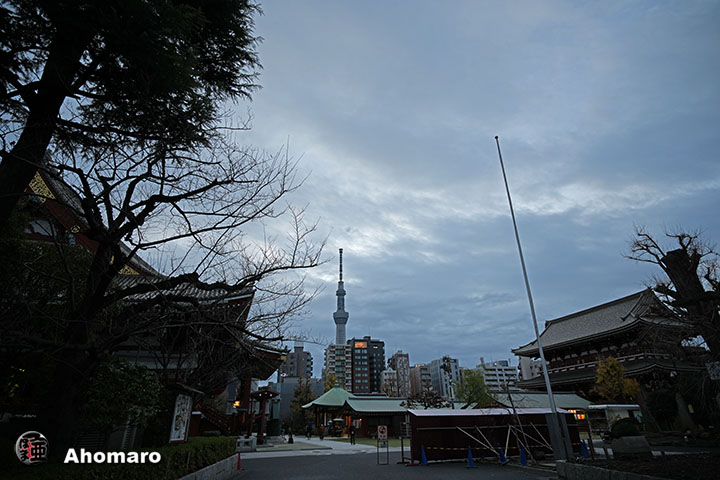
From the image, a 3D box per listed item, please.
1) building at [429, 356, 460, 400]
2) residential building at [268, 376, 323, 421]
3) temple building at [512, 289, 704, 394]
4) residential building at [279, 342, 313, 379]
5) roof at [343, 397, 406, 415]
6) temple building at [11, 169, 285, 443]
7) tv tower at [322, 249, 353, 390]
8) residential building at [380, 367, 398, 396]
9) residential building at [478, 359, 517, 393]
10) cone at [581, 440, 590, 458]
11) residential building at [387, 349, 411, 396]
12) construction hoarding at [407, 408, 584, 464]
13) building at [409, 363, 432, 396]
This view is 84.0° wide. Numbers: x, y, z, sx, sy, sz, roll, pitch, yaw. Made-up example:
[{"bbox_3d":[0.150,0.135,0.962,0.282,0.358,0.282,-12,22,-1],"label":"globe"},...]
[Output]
[{"bbox_3d":[47.448,82.560,216.567,11.000,36.000,16.000,2,-25,-6],"label":"building"},{"bbox_3d":[-25.936,67.131,163.053,21.000,21.000,14.000,2,-25,-6],"label":"residential building"},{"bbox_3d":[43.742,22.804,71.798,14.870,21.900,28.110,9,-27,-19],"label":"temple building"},{"bbox_3d":[-31.093,70.625,188.509,14.000,36.500,14.000,2,-25,-6],"label":"residential building"},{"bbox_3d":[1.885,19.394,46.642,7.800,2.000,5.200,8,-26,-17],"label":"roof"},{"bbox_3d":[-34.286,9.100,49.054,47.500,29.400,44.000,7,-26,-17],"label":"temple building"},{"bbox_3d":[-67.135,320.761,1422.246,68.000,634.000,68.000,0,-25,-3],"label":"tv tower"},{"bbox_3d":[15.385,81.650,206.306,8.000,29.800,11.000,6,-26,-13],"label":"residential building"},{"bbox_3d":[83.585,89.706,232.093,19.000,35.000,13.000,2,-25,-6],"label":"residential building"},{"bbox_3d":[10.390,9.667,18.505,0.380,0.720,0.380,-12,-28,24],"label":"cone"},{"bbox_3d":[20.215,78.794,210.537,8.500,38.500,15.000,6,-26,-13],"label":"residential building"},{"bbox_3d":[7.304,10.539,22.019,10.100,2.350,1.600,5,-26,-14],"label":"construction hoarding"},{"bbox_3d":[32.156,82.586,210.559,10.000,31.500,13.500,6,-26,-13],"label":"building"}]

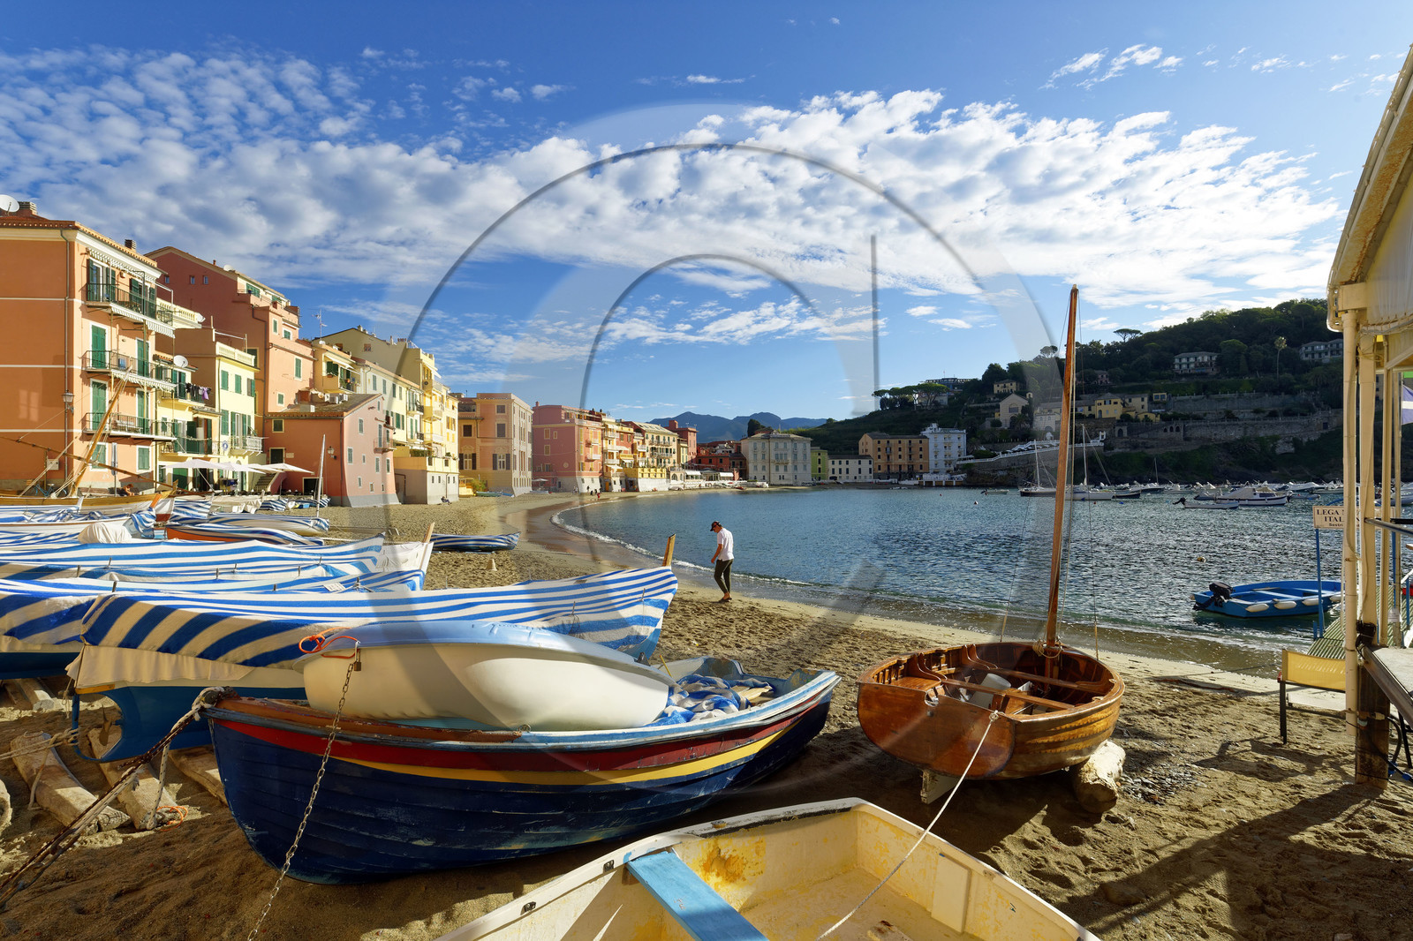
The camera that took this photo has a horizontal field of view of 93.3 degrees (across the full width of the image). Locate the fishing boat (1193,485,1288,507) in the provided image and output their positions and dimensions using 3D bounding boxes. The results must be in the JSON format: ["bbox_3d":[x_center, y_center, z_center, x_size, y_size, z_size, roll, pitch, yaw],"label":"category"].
[{"bbox_3d":[53.252,2.489,66.000,6.600,1.900,2.300,0,0,25],"label":"fishing boat"}]

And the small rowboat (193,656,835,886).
[{"bbox_3d":[-0.900,1.630,4.120,3.580,0.920,1.500,5,-8,-40],"label":"small rowboat"}]

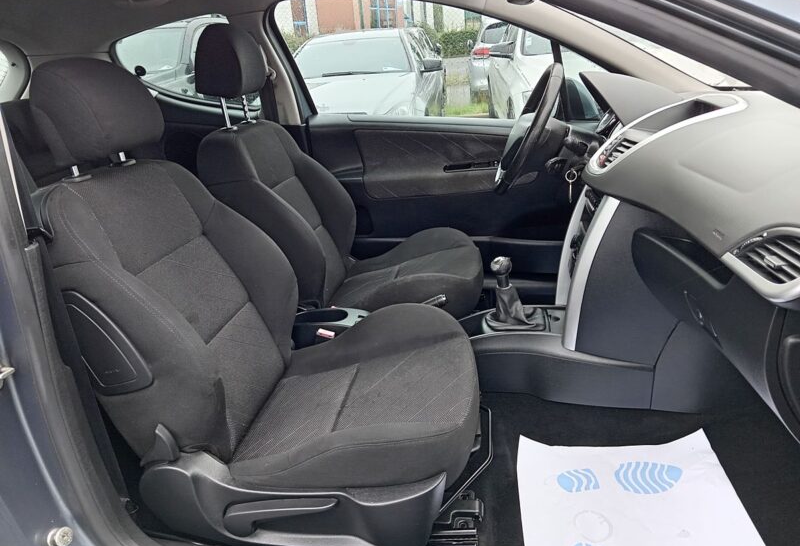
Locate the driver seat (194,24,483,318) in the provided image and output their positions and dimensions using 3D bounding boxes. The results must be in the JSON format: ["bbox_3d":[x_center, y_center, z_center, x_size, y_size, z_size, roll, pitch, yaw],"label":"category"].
[{"bbox_3d":[-0.177,-0.267,1.825,0.880,1.020,0.540,-1,21,8],"label":"driver seat"}]

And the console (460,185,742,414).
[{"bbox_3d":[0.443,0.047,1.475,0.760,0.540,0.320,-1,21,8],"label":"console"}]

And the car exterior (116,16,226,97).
[{"bbox_3d":[-3.084,-2.269,7.472,1.830,1.780,4.500,-1,21,7],"label":"car exterior"}]

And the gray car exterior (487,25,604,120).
[{"bbox_3d":[2.015,-2.174,6.650,1.800,1.570,4.300,-2,21,5],"label":"gray car exterior"}]

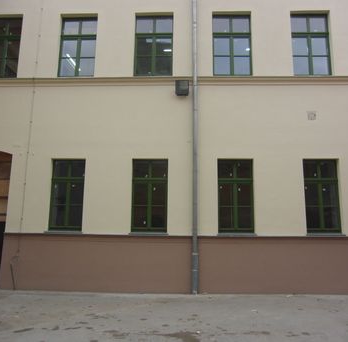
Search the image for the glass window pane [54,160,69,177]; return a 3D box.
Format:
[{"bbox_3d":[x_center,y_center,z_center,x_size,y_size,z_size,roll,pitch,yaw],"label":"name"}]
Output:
[{"bbox_3d":[-3.159,-0.062,8.902,0.398,0.477,0.030,0,-10,2],"label":"glass window pane"}]

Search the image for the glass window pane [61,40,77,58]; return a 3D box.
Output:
[{"bbox_3d":[-3.142,-3.678,9.540,0.465,0.566,0.030,0,-9,2],"label":"glass window pane"}]

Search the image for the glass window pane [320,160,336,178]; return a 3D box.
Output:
[{"bbox_3d":[4.235,-0.031,8.685,0.424,0.479,0.030,0,-9,2],"label":"glass window pane"}]

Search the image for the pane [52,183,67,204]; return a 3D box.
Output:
[{"bbox_3d":[-3.189,0.637,8.823,0.415,0.609,0.030,0,-9,2],"label":"pane"}]

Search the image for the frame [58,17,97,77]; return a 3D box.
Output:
[{"bbox_3d":[-2.840,-3.725,9.517,1.102,1.955,0.100,0,-10,2],"label":"frame"}]

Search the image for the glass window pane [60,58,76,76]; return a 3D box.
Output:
[{"bbox_3d":[-3.128,-3.082,9.412,0.457,0.544,0.030,0,-10,2],"label":"glass window pane"}]

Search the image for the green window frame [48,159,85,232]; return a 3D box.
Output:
[{"bbox_3d":[-2.923,0.652,8.822,0.973,1.951,0.100,0,-9,2],"label":"green window frame"}]

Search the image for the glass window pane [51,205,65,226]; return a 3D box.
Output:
[{"bbox_3d":[-3.176,1.234,8.683,0.380,0.571,0.030,0,-10,2],"label":"glass window pane"}]

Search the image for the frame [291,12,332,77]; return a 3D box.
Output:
[{"bbox_3d":[4.006,-3.671,9.309,1.105,1.985,0.100,0,-9,2],"label":"frame"}]

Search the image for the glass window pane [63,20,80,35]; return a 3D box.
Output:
[{"bbox_3d":[-3.112,-4.358,9.653,0.458,0.452,0.030,0,-9,2],"label":"glass window pane"}]

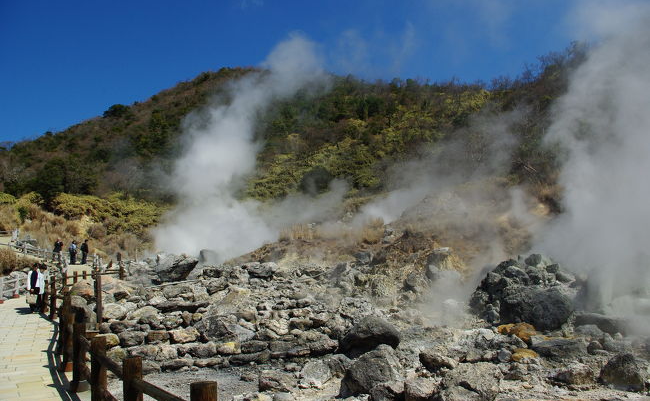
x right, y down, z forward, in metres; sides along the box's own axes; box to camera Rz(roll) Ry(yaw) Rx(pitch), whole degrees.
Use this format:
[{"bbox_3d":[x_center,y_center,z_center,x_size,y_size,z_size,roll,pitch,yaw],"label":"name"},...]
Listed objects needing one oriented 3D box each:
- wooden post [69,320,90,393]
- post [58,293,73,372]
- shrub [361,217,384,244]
[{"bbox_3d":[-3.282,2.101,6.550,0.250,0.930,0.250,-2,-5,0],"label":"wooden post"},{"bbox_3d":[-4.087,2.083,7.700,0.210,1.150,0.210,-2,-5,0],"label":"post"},{"bbox_3d":[2.677,1.691,27.500,1.350,1.420,1.250,-2,-5,0],"label":"shrub"}]

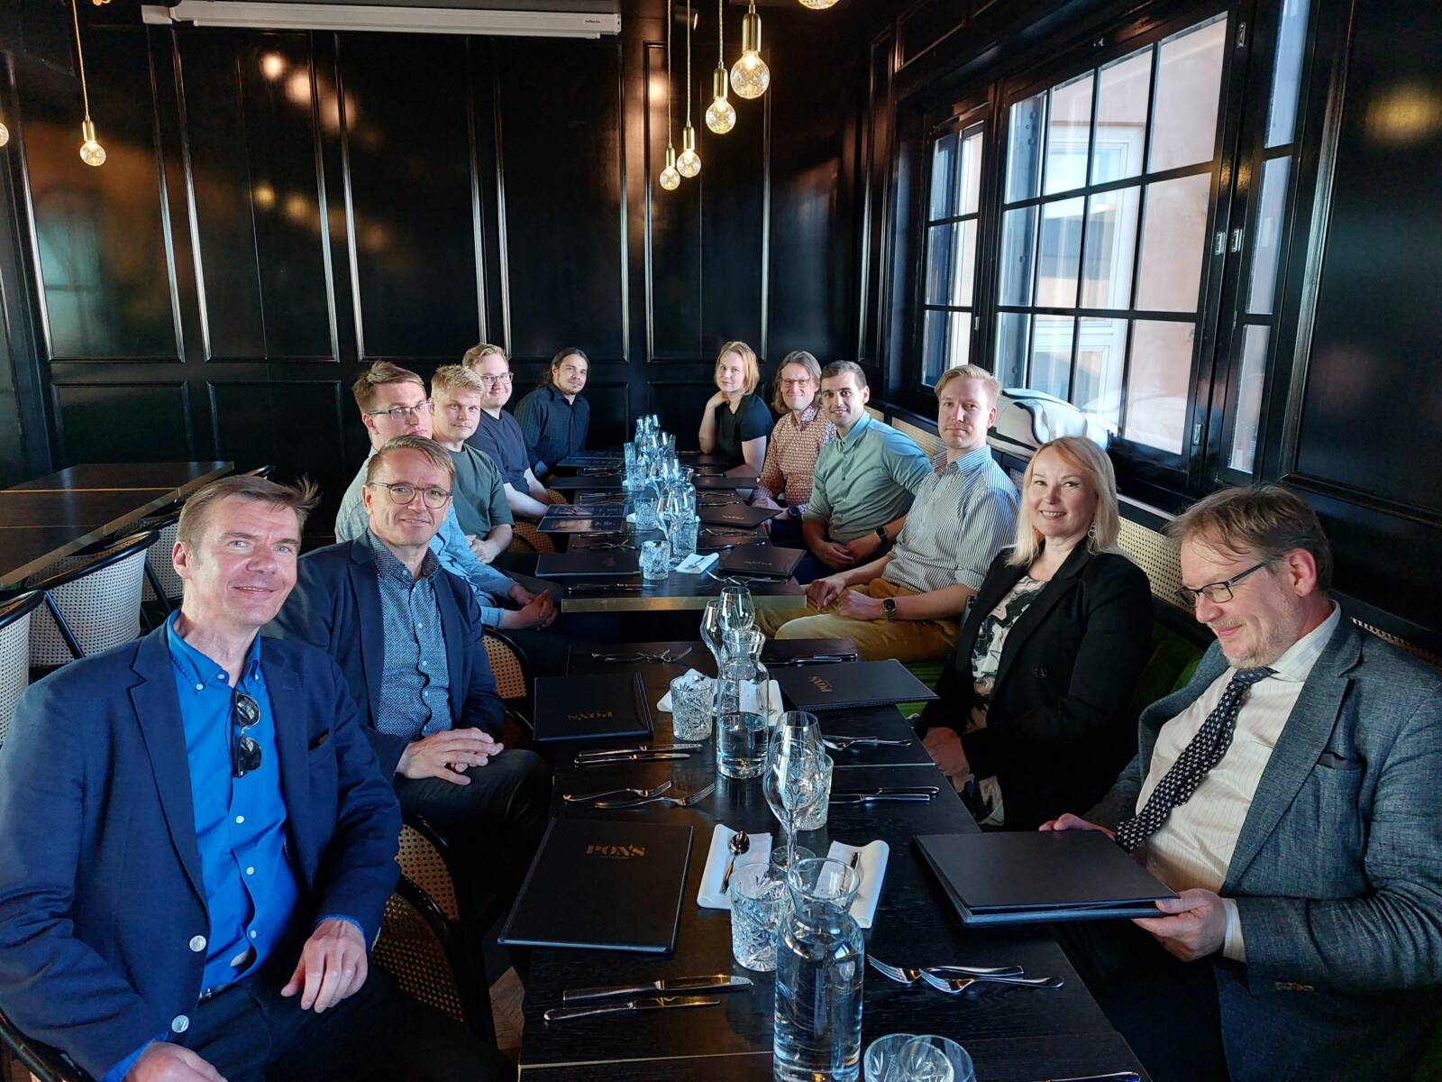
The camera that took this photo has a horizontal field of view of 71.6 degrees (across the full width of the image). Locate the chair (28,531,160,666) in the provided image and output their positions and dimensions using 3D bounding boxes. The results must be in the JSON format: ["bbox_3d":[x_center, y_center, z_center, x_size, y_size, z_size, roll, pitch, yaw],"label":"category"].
[{"bbox_3d":[-2.217,0.448,3.233,0.560,0.780,0.570,-2,14,-7],"label":"chair"}]

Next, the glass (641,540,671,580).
[{"bbox_3d":[-0.199,0.060,3.082,0.085,0.102,0.085,2,14,5],"label":"glass"}]

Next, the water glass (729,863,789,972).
[{"bbox_3d":[0.050,0.494,1.305,0.079,0.107,0.079,-1,15,-6],"label":"water glass"}]

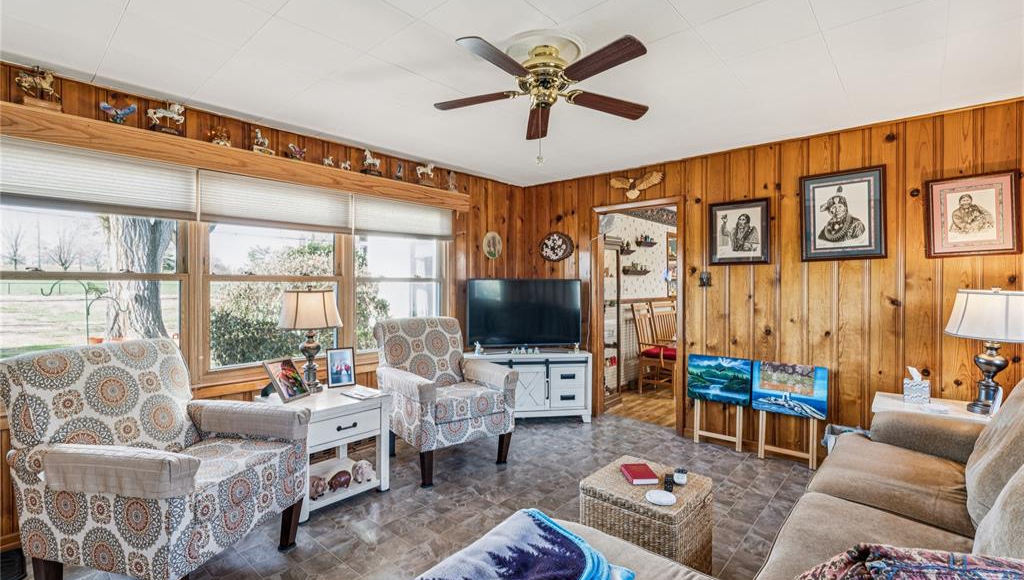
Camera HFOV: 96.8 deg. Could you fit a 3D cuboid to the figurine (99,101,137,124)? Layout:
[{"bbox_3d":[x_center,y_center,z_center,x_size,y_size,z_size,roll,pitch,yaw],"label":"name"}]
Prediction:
[{"bbox_3d":[-2.173,-0.969,2.509,0.165,0.110,0.085,0,0,-38],"label":"figurine"}]

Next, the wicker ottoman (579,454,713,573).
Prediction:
[{"bbox_3d":[0.610,1.085,2.054,0.445,0.445,0.445,0,1,41],"label":"wicker ottoman"}]

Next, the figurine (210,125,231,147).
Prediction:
[{"bbox_3d":[-1.836,-0.971,2.870,0.080,0.130,0.110,0,0,43],"label":"figurine"}]

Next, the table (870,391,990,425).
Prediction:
[{"bbox_3d":[2.469,0.982,2.636,0.580,0.610,0.480,0,0,42],"label":"table"}]

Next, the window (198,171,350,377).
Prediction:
[{"bbox_3d":[-1.626,-0.112,3.237,0.110,1.290,1.020,0,1,41],"label":"window"}]

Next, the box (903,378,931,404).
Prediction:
[{"bbox_3d":[2.468,0.623,2.778,0.112,0.125,0.112,0,1,41],"label":"box"}]

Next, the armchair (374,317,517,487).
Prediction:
[{"bbox_3d":[-0.530,0.775,3.540,0.770,1.040,0.890,0,0,-33],"label":"armchair"}]

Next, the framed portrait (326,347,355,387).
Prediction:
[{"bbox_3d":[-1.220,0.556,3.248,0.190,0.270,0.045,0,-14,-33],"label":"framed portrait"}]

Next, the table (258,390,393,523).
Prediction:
[{"bbox_3d":[-1.204,0.987,2.914,0.625,0.610,0.595,0,0,42],"label":"table"}]

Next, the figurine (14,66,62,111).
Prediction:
[{"bbox_3d":[-2.364,-1.009,2.274,0.075,0.216,0.162,0,0,42],"label":"figurine"}]

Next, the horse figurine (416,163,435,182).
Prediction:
[{"bbox_3d":[-0.764,-1.043,4.019,0.070,0.170,0.185,0,0,43],"label":"horse figurine"}]

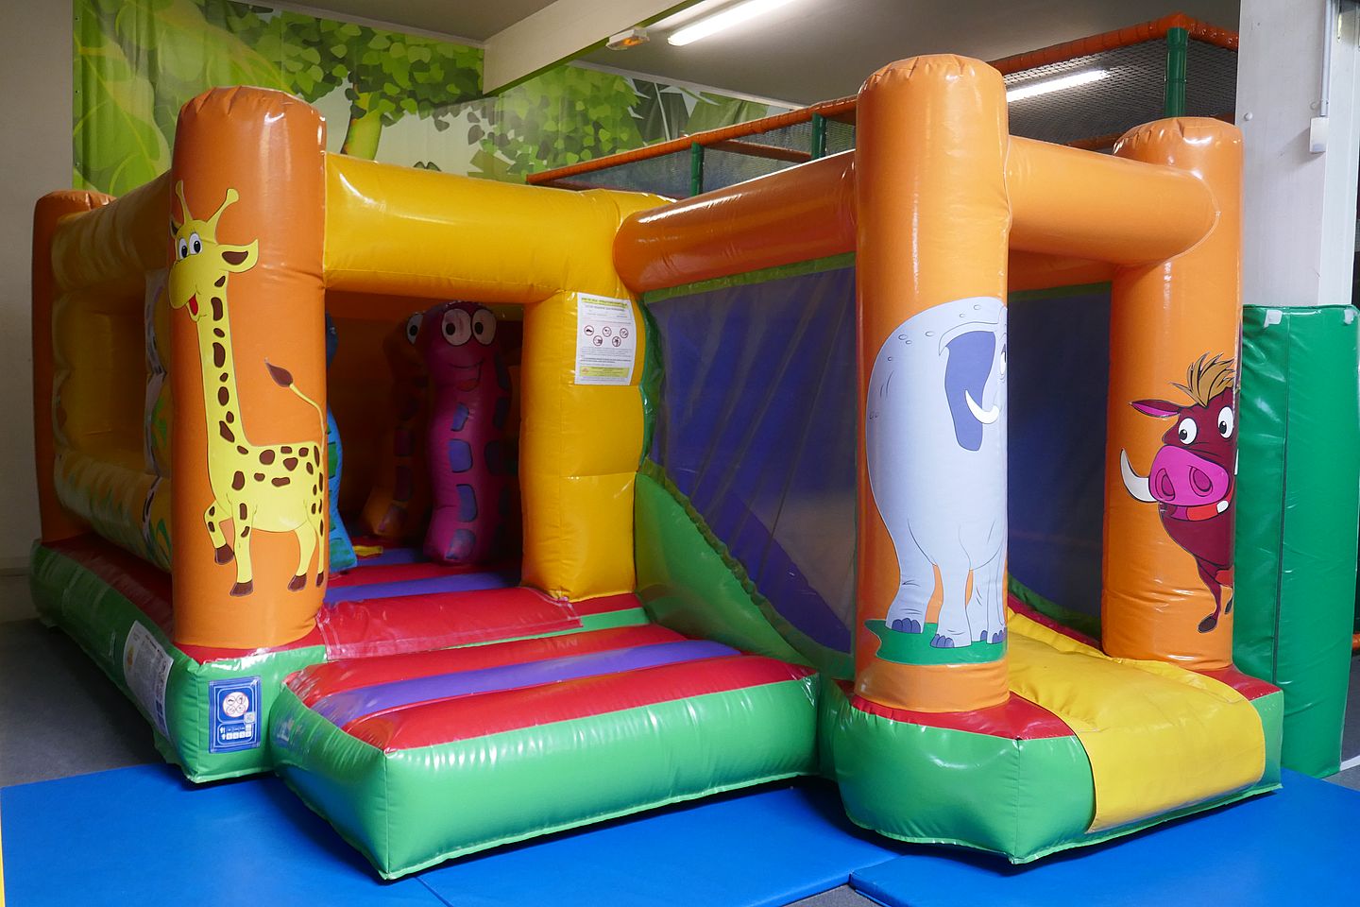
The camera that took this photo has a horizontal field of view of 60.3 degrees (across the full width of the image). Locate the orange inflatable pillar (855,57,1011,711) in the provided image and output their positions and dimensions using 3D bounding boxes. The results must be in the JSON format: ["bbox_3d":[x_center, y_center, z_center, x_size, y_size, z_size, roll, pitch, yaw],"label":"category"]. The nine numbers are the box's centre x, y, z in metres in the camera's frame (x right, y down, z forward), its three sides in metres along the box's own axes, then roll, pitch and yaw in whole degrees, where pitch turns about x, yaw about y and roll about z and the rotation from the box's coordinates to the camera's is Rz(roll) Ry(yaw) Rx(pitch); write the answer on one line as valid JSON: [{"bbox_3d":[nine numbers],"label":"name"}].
[{"bbox_3d":[0.807,-0.217,3.764,0.458,2.079,0.458,1,2,0],"label":"orange inflatable pillar"}]

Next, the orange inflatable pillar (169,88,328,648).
[{"bbox_3d":[-1.663,-0.347,4.533,0.551,2.085,0.551,-1,3,-35],"label":"orange inflatable pillar"}]

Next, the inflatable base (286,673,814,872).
[{"bbox_3d":[-0.489,0.957,4.179,1.630,0.387,1.154,-1,3,-35],"label":"inflatable base"}]

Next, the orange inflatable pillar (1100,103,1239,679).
[{"bbox_3d":[1.873,-0.229,4.459,0.458,2.079,0.458,-1,3,-35],"label":"orange inflatable pillar"}]

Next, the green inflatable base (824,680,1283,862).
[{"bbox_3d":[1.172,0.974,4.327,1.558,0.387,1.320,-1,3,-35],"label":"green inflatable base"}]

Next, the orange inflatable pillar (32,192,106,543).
[{"bbox_3d":[-3.549,-0.470,7.040,0.551,2.085,0.551,-1,3,-35],"label":"orange inflatable pillar"}]

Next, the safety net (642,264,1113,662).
[{"bbox_3d":[0.740,0.011,4.872,1.346,1.412,1.492,-1,3,-35],"label":"safety net"}]

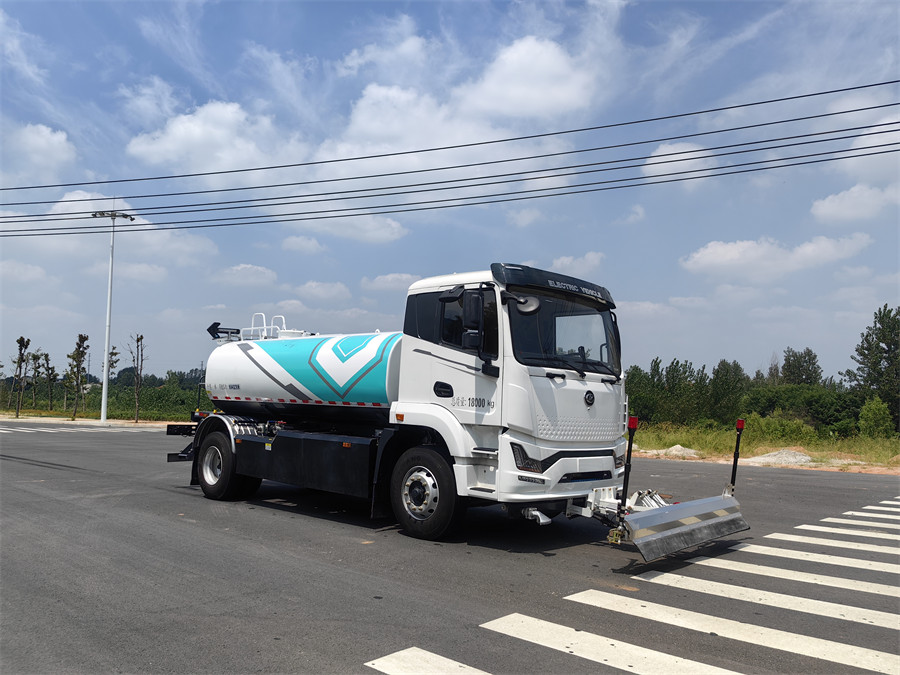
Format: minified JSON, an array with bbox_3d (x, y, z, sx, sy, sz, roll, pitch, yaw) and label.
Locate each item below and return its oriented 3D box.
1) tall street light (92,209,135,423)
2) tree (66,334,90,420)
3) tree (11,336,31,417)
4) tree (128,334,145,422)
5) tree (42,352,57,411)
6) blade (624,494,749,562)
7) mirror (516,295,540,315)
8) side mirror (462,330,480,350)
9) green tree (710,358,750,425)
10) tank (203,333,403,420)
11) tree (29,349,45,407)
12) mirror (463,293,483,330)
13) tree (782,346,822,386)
[{"bbox_3d":[-22.605,-1.449,46.596,2.600,14.000,1.900,3,-5,-26],"label":"tall street light"},{"bbox_3d":[-23.880,2.560,45.000,1.600,5.510,1.600,0,-5,0],"label":"tree"},{"bbox_3d":[-28.110,2.600,46.000,1.150,5.340,1.150,0,-5,0],"label":"tree"},{"bbox_3d":[-19.604,2.581,44.236,1.000,5.500,1.000,2,-5,-24],"label":"tree"},{"bbox_3d":[-37.560,4.210,66.000,1.450,5.500,1.450,0,-5,0],"label":"tree"},{"bbox_3d":[2.445,1.895,7.135,0.340,0.380,2.520,-4,-7,42],"label":"blade"},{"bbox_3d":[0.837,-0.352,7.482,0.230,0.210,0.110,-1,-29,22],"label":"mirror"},{"bbox_3d":[0.214,0.033,6.995,0.200,0.175,0.110,4,-7,-37],"label":"side mirror"},{"bbox_3d":[19.110,3.760,48.000,2.800,4.650,2.800,0,-5,0],"label":"green tree"},{"bbox_3d":[-1.669,0.678,10.969,4.600,1.400,2.200,-2,-6,42],"label":"tank"},{"bbox_3d":[-35.372,3.638,60.214,1.250,5.050,1.250,3,-6,-30],"label":"tree"},{"bbox_3d":[0.228,-0.272,7.012,0.200,0.385,0.110,4,-7,-37],"label":"mirror"},{"bbox_3d":[37.140,4.635,73.686,4.000,7.400,4.000,-2,-5,27],"label":"tree"}]

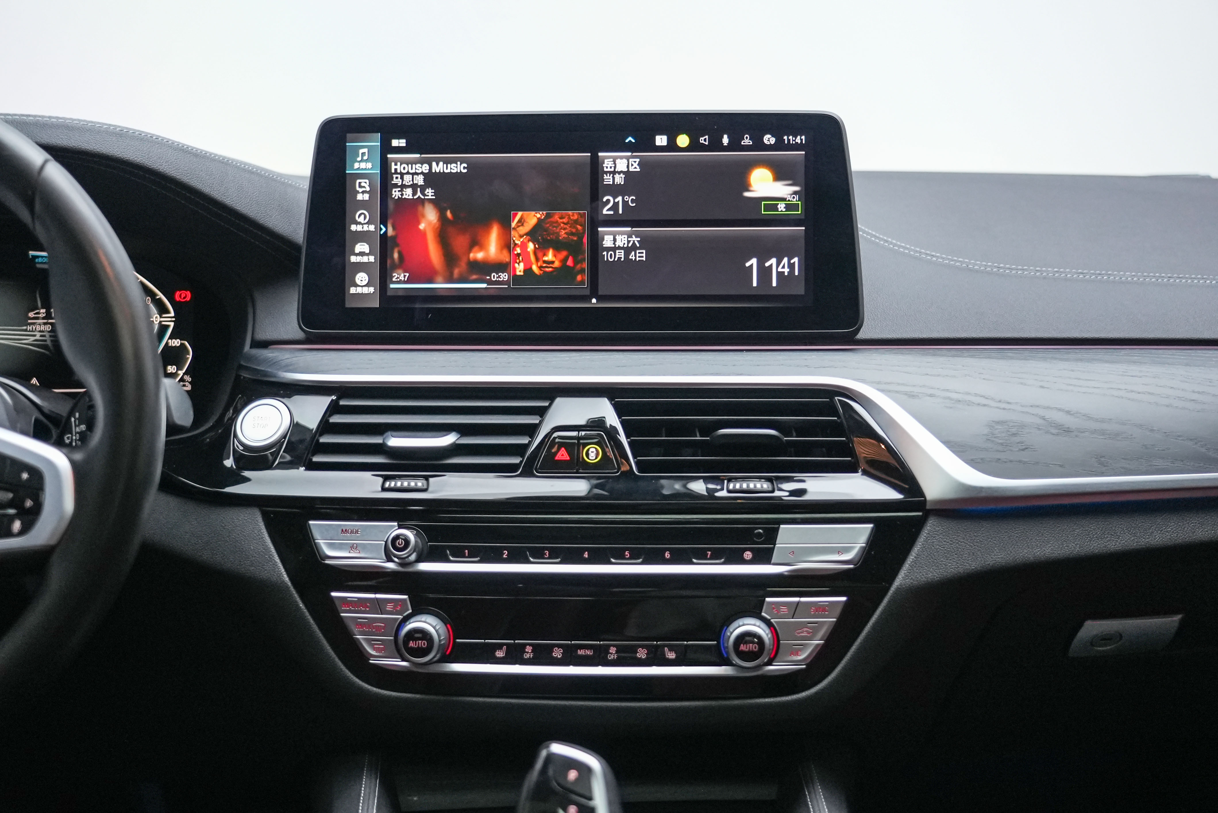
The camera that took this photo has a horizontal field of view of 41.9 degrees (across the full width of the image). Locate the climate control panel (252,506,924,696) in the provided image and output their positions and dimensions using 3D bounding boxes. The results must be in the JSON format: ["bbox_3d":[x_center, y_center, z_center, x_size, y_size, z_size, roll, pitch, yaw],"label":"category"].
[{"bbox_3d":[-0.009,0.119,0.965,0.397,0.117,0.045,0,-4,4],"label":"climate control panel"}]

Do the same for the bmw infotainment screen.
[{"bbox_3d":[-0.018,-0.114,1.007,0.351,0.141,0.033,0,-1,2],"label":"bmw infotainment screen"}]

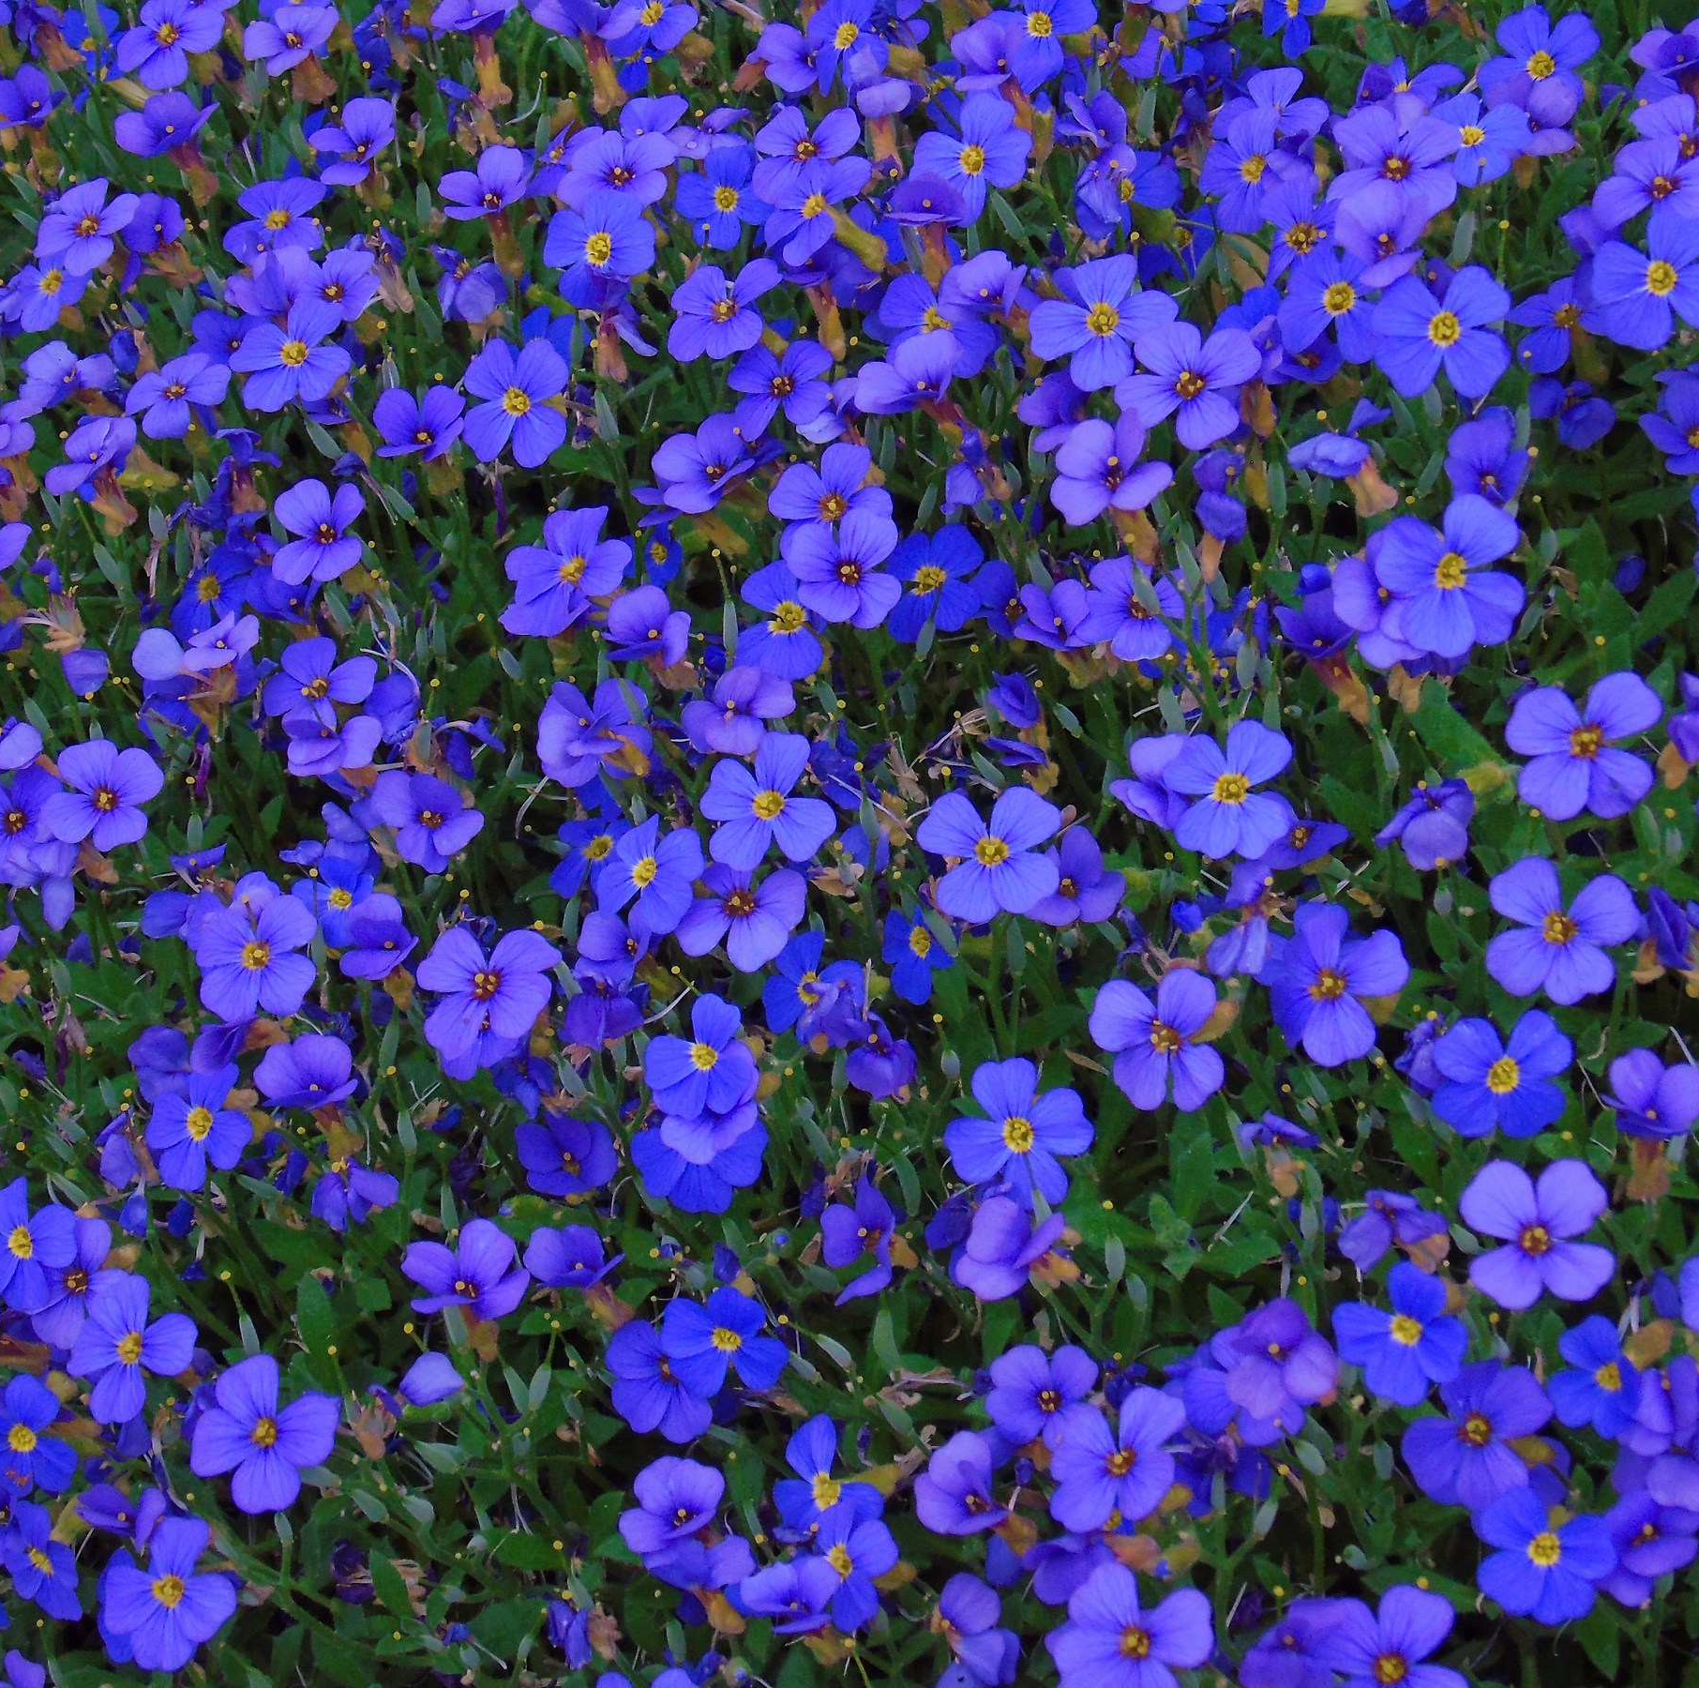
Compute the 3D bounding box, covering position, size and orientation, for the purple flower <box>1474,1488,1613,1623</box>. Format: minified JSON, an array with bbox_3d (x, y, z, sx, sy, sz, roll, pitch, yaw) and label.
[{"bbox_3d":[0.096,0.098,0.555,0.019,0.009,0.019,0,75,10],"label":"purple flower"}]

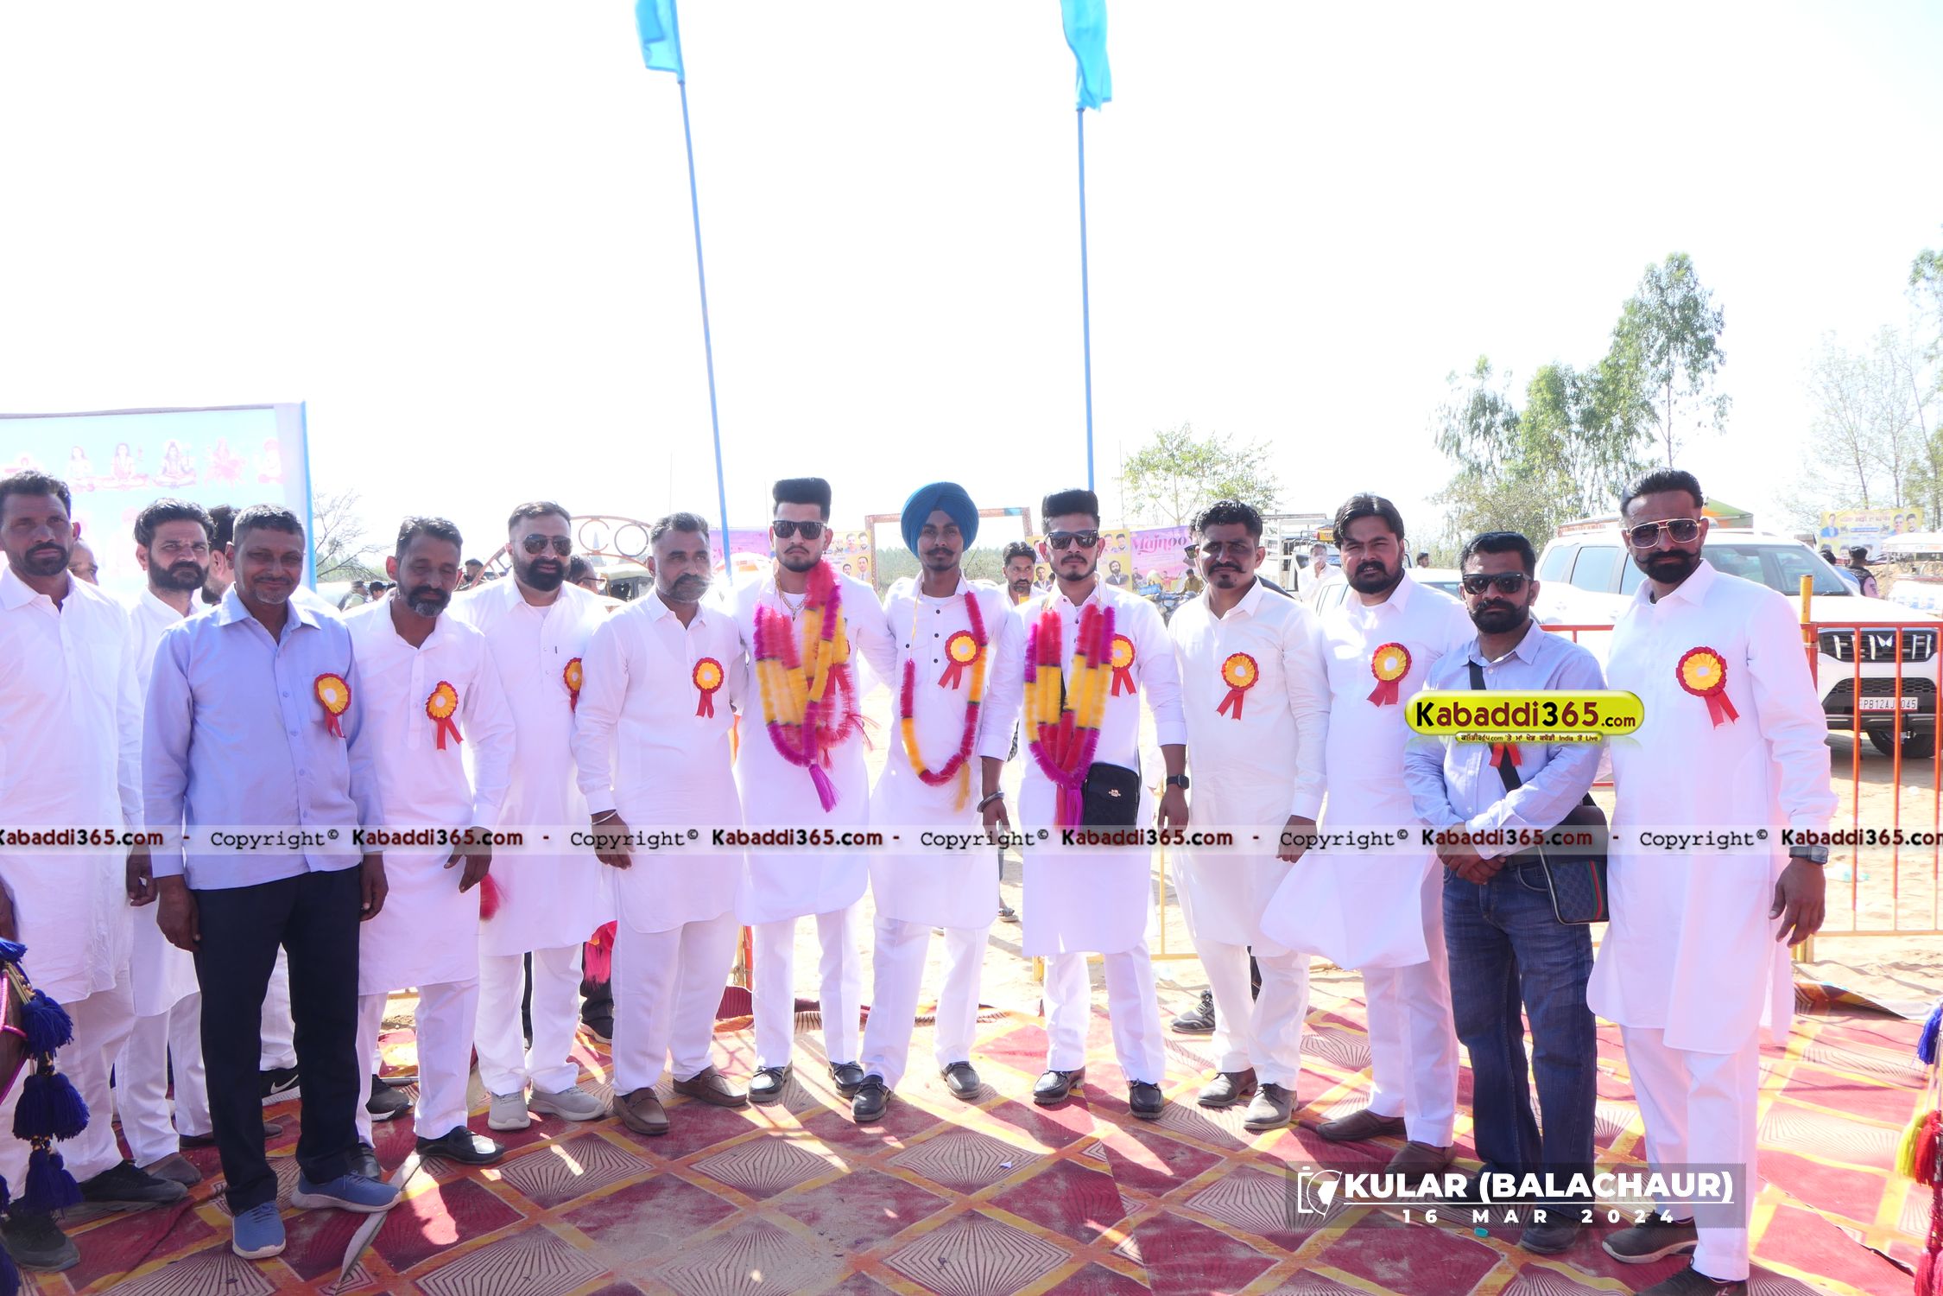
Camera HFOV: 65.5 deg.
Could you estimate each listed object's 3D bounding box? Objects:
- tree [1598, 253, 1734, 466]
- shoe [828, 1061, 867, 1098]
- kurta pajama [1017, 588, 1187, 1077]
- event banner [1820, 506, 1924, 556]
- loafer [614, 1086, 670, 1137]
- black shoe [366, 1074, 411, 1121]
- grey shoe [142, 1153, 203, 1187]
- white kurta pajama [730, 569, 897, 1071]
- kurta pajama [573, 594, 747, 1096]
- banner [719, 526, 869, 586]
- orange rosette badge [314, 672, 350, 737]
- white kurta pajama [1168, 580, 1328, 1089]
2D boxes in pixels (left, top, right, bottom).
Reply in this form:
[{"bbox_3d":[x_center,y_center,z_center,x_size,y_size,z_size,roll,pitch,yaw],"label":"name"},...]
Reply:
[{"bbox_3d":[21.948,-7.001,47.778,4.300,11.070,4.200,-1,3,0],"label":"tree"},{"bbox_3d":[-0.389,1.294,4.672,0.108,0.105,0.290,-2,3,-11],"label":"shoe"},{"bbox_3d":[0.371,0.553,4.480,0.540,1.480,0.330,0,3,12],"label":"kurta pajama"},{"bbox_3d":[21.445,-2.713,36.000,2.450,1.300,0.050,0,3,10],"label":"event banner"},{"bbox_3d":[-0.949,1.299,4.325,0.108,0.095,0.290,-4,5,-37],"label":"loafer"},{"bbox_3d":[-1.768,1.300,4.433,0.290,0.110,0.108,1,4,30],"label":"black shoe"},{"bbox_3d":[-2.147,1.342,3.995,0.270,0.100,0.100,1,4,26],"label":"grey shoe"},{"bbox_3d":[-0.492,0.535,4.600,0.560,1.490,0.340,0,0,-2],"label":"white kurta pajama"},{"bbox_3d":[-0.918,0.582,4.490,0.540,1.470,0.350,-3,4,-34],"label":"kurta pajama"},{"bbox_3d":[-2.833,-1.326,24.000,2.507,1.150,0.060,-1,3,-2],"label":"banner"},{"bbox_3d":[-1.493,0.135,3.530,0.105,0.155,0.030,-2,-3,-44],"label":"orange rosette badge"},{"bbox_3d":[0.803,0.537,4.380,0.490,1.450,0.350,0,0,23],"label":"white kurta pajama"}]

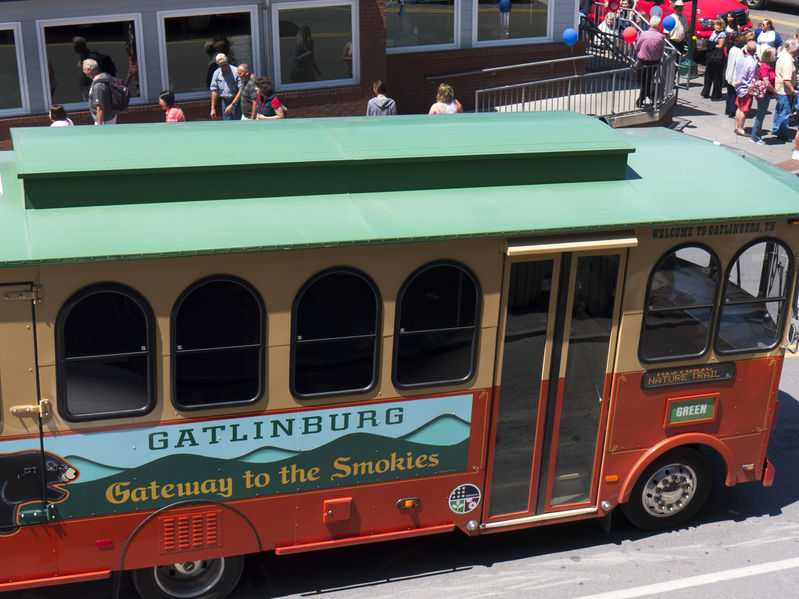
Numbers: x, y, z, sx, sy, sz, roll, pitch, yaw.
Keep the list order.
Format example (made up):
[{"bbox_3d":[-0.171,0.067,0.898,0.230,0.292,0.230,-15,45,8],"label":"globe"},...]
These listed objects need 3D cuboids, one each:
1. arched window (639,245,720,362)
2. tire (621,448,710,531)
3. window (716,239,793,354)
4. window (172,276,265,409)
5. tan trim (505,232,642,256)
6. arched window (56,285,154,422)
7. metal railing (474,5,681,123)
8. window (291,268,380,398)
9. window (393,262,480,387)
[{"bbox_3d":[2.182,0.020,10.005,0.649,0.986,0.060,-4,22,-20],"label":"arched window"},{"bbox_3d":[2.241,1.576,10.863,0.830,0.830,0.240,-4,22,-20],"label":"tire"},{"bbox_3d":[2.811,-0.029,10.230,0.641,0.986,0.060,-4,22,-20],"label":"window"},{"bbox_3d":[-1.231,0.288,8.786,0.660,0.991,0.060,-4,22,-20],"label":"window"},{"bbox_3d":[1.270,-0.401,9.422,1.070,0.090,0.100,-4,22,-20],"label":"tan trim"},{"bbox_3d":[-1.933,0.342,8.534,0.652,0.991,0.060,-4,22,-20],"label":"arched window"},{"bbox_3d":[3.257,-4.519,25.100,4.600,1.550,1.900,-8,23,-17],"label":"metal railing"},{"bbox_3d":[-0.441,0.227,9.069,0.667,0.991,0.060,-4,22,-20],"label":"window"},{"bbox_3d":[0.277,0.172,9.326,0.669,0.991,0.060,-4,22,-20],"label":"window"}]

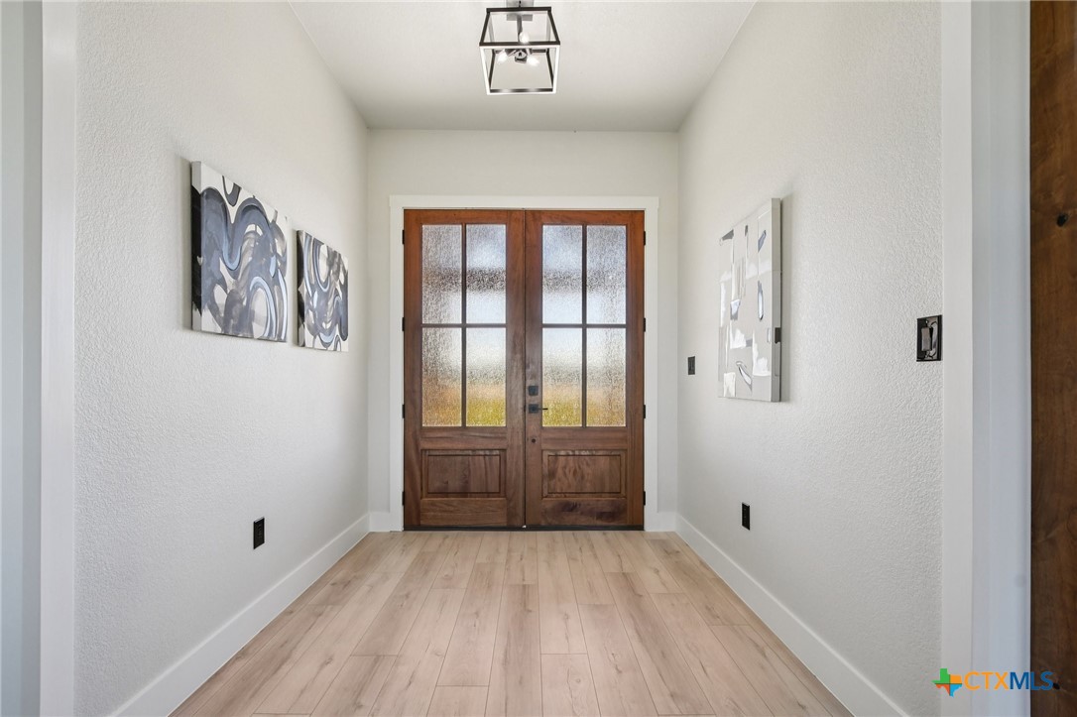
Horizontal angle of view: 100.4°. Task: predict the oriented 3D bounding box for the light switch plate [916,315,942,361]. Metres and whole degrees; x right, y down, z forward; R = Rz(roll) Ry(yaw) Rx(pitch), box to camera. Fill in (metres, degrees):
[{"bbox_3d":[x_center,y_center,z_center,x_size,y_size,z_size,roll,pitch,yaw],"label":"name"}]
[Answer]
[{"bbox_3d":[1.098,-0.053,1.261,0.009,0.125,0.077,0,-2,-1],"label":"light switch plate"}]

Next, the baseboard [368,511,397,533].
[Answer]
[{"bbox_3d":[-1.176,1.240,3.395,0.222,0.154,0.020,0,-2,-1],"label":"baseboard"}]

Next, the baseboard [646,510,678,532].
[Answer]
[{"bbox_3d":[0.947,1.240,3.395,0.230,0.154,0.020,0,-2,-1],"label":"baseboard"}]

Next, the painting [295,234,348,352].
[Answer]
[{"bbox_3d":[-1.259,-0.365,2.658,0.036,0.628,0.569,0,-2,-1],"label":"painting"}]

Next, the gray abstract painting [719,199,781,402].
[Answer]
[{"bbox_3d":[1.066,-0.247,2.305,0.040,0.918,0.568,0,-2,-1],"label":"gray abstract painting"}]

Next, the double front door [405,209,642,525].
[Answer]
[{"bbox_3d":[-0.106,0.087,3.430,1.829,2.426,0.050,0,-2,-1],"label":"double front door"}]

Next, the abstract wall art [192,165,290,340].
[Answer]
[{"bbox_3d":[-1.248,-0.400,1.925,0.036,0.622,0.590,0,-2,-1],"label":"abstract wall art"}]

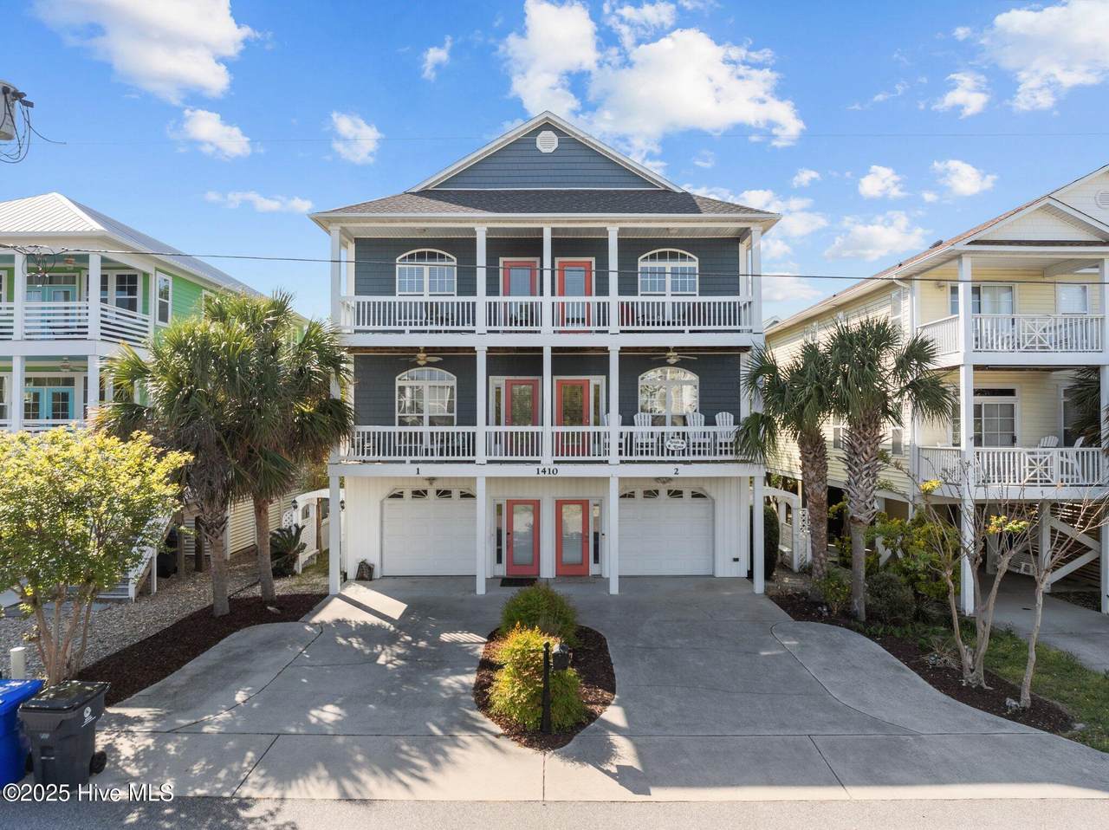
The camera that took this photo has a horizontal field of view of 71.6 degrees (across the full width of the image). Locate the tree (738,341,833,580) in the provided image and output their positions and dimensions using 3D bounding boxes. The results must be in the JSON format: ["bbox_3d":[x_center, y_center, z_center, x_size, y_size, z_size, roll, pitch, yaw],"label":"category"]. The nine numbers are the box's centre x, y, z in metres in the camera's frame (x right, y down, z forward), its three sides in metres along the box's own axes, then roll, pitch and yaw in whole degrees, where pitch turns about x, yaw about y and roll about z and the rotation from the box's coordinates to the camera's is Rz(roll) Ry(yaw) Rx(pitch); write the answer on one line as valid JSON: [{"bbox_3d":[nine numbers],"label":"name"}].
[{"bbox_3d":[5.654,1.408,18.377,2.400,6.100,2.400,0,-1,0],"label":"tree"}]

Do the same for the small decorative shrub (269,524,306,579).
[{"bbox_3d":[-7.573,3.751,21.634,1.100,1.400,1.100,0,-1,0],"label":"small decorative shrub"}]

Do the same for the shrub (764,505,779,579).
[{"bbox_3d":[5.770,3.440,21.040,0.750,2.000,0.850,0,-1,0],"label":"shrub"}]

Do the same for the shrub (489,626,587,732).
[{"bbox_3d":[-0.261,3.933,11.779,1.480,1.200,1.600,0,-1,0],"label":"shrub"}]

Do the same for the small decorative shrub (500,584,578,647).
[{"bbox_3d":[-0.306,3.941,15.430,1.500,1.100,1.500,0,-1,0],"label":"small decorative shrub"}]

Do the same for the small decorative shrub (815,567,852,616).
[{"bbox_3d":[6.344,3.943,17.430,0.850,1.050,0.850,0,-1,0],"label":"small decorative shrub"}]

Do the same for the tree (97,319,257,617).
[{"bbox_3d":[-8.457,1.121,17.282,3.500,6.700,3.500,0,-1,0],"label":"tree"}]

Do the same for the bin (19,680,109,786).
[{"bbox_3d":[-6.170,4.017,9.727,0.690,1.080,0.860,0,-1,0],"label":"bin"}]

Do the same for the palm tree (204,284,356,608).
[{"bbox_3d":[-6.665,0.757,18.489,3.500,7.400,3.500,0,-1,0],"label":"palm tree"}]

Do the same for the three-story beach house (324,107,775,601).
[{"bbox_3d":[-0.210,-1.798,25.788,11.500,12.750,14.000,0,-1,0],"label":"three-story beach house"}]

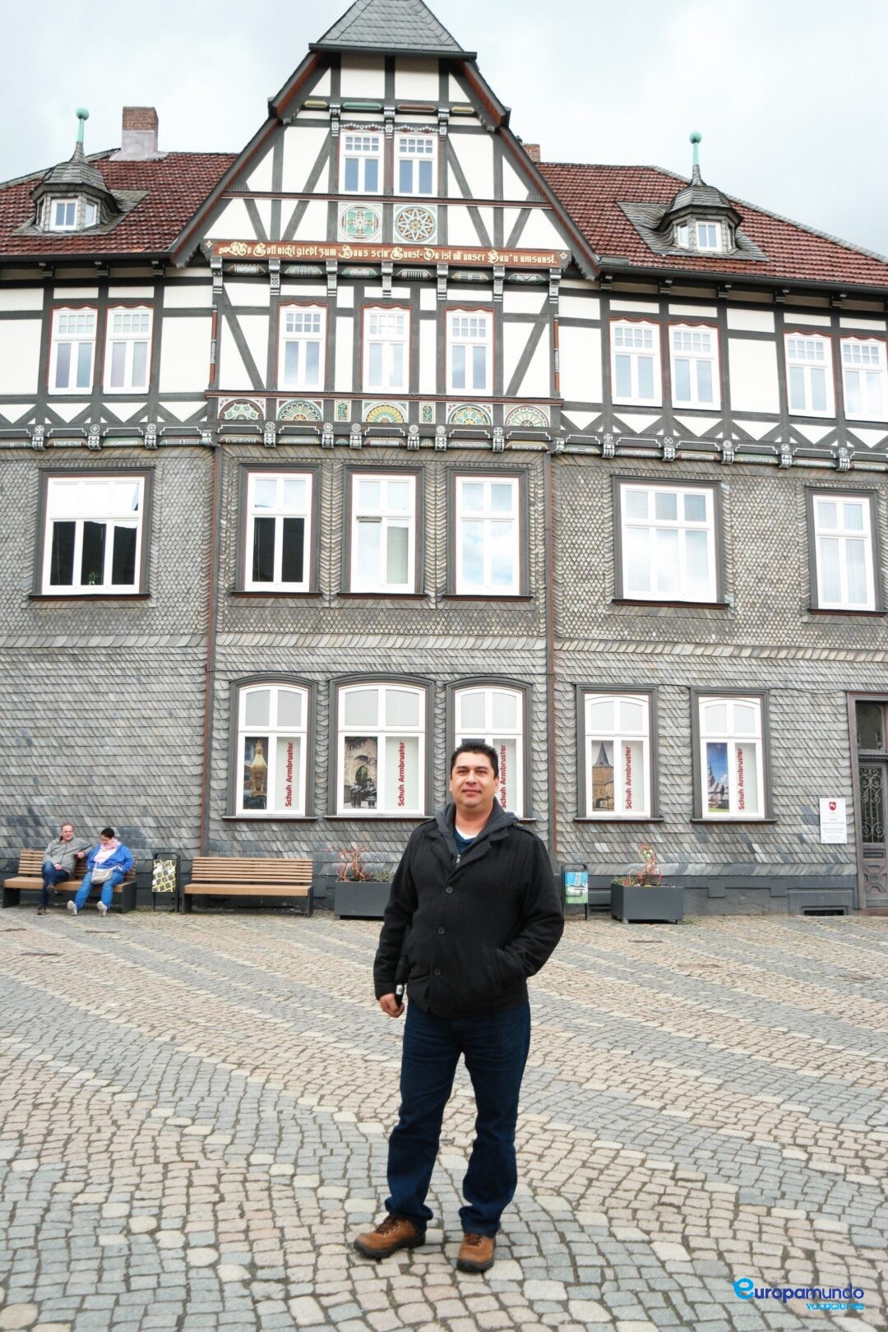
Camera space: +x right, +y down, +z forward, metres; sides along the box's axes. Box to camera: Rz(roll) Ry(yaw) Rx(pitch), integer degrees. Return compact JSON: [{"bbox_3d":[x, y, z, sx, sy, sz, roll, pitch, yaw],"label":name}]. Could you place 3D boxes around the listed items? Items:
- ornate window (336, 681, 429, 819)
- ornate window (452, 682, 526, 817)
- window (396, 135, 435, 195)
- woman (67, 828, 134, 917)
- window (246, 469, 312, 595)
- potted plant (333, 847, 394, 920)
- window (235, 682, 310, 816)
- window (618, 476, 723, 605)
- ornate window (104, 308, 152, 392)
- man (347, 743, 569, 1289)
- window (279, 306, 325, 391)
[{"bbox_3d":[-0.880,1.195,14.333,1.281,1.903,0.150,0,-7,-1],"label":"ornate window"},{"bbox_3d":[0.650,1.213,14.368,0.958,1.908,0.150,0,-7,-1],"label":"ornate window"},{"bbox_3d":[-0.408,-7.277,14.510,0.560,0.860,0.150,1,-7,-3],"label":"window"},{"bbox_3d":[-4.713,2.808,13.748,0.600,1.140,0.780,-1,-7,11],"label":"woman"},{"bbox_3d":[-2.353,-1.923,14.246,0.912,1.738,0.150,1,-7,-3],"label":"window"},{"bbox_3d":[-0.970,2.805,12.945,0.870,0.869,0.600,1,-7,-3],"label":"potted plant"},{"bbox_3d":[-2.447,1.199,14.294,0.993,1.913,0.150,0,-7,-1],"label":"window"},{"bbox_3d":[3.407,-1.890,15.196,1.550,1.903,0.150,1,-7,-7],"label":"window"},{"bbox_3d":[-4.516,-4.525,14.289,0.640,1.210,0.150,0,-7,3],"label":"ornate window"},{"bbox_3d":[0.063,1.130,3.510,0.670,1.730,0.450,-1,-8,12],"label":"man"},{"bbox_3d":[-2.203,-4.929,15.512,0.731,1.394,0.180,1,-8,-3],"label":"window"}]

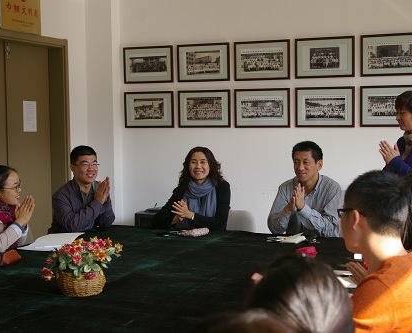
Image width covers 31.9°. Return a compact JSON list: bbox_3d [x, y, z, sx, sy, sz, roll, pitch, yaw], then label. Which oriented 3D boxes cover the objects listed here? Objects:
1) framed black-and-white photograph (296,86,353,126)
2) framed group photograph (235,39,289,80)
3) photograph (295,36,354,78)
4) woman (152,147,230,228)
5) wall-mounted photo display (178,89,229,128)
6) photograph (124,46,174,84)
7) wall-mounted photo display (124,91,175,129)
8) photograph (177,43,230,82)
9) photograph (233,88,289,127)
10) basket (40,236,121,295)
[{"bbox_3d":[1.074,-0.532,6.532,0.543,0.359,0.025,1,5,22],"label":"framed black-and-white photograph"},{"bbox_3d":[0.523,-0.990,6.733,0.541,0.360,0.025,1,5,21],"label":"framed group photograph"},{"bbox_3d":[1.073,-0.983,6.517,0.541,0.360,0.025,1,5,21],"label":"photograph"},{"bbox_3d":[-0.080,0.489,4.429,0.500,1.200,0.680,0,4,13],"label":"woman"},{"bbox_3d":[-0.016,-0.556,6.982,0.541,0.360,0.025,1,5,21],"label":"wall-mounted photo display"},{"bbox_3d":[-0.577,-1.007,7.171,0.543,0.359,0.025,1,5,22],"label":"photograph"},{"bbox_3d":[-0.569,-0.562,7.205,0.543,0.359,0.025,1,5,22],"label":"wall-mounted photo display"},{"bbox_3d":[-0.027,-0.998,6.946,0.543,0.359,0.025,1,5,22],"label":"photograph"},{"bbox_3d":[0.527,-0.547,6.768,0.541,0.360,0.025,1,5,21],"label":"photograph"},{"bbox_3d":[-0.499,0.393,2.875,0.310,0.205,0.250,-2,4,-10],"label":"basket"}]

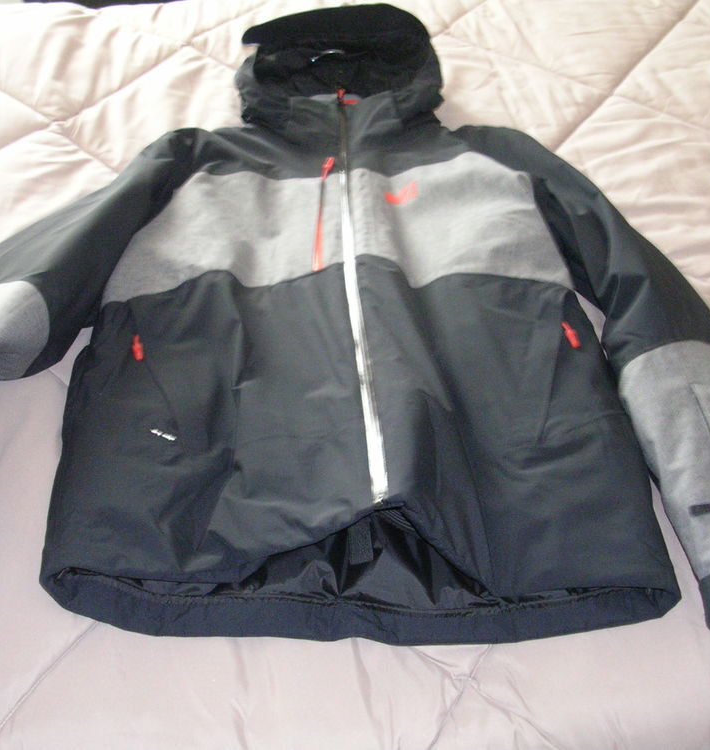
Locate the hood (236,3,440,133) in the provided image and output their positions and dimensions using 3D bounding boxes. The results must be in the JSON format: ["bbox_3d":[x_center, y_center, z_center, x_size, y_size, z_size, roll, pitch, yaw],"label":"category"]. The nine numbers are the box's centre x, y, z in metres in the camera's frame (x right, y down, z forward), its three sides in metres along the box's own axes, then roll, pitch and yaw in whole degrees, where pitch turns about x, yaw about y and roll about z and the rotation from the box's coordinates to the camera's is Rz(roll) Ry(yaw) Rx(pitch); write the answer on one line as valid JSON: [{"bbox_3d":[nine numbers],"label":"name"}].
[{"bbox_3d":[-0.020,-0.447,1.634,0.286,0.159,0.271,-2,44,-3],"label":"hood"}]

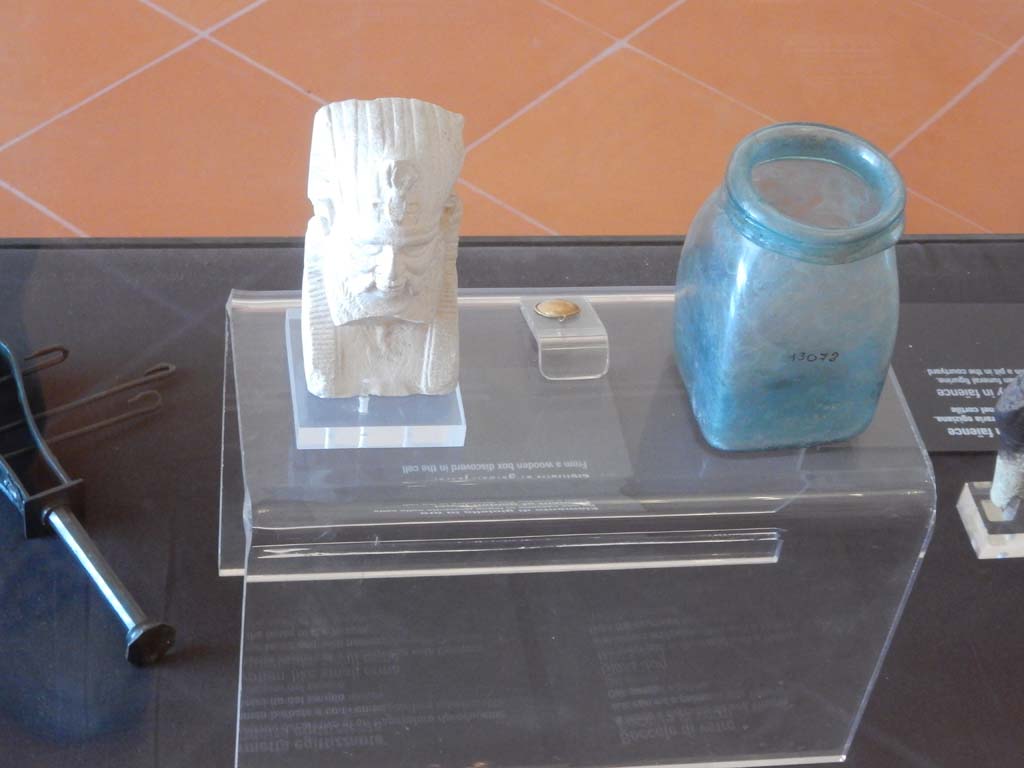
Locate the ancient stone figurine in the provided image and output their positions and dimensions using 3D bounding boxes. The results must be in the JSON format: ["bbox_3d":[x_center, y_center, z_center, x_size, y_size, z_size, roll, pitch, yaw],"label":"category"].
[{"bbox_3d":[-0.045,-0.044,0.712,0.052,0.105,0.045,-1,44,-11],"label":"ancient stone figurine"}]

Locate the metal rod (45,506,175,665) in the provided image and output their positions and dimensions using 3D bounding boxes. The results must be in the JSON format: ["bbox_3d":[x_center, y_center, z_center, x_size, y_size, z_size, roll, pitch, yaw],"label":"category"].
[{"bbox_3d":[-0.172,0.081,0.884,0.021,0.021,0.086,-22,51,-29],"label":"metal rod"}]

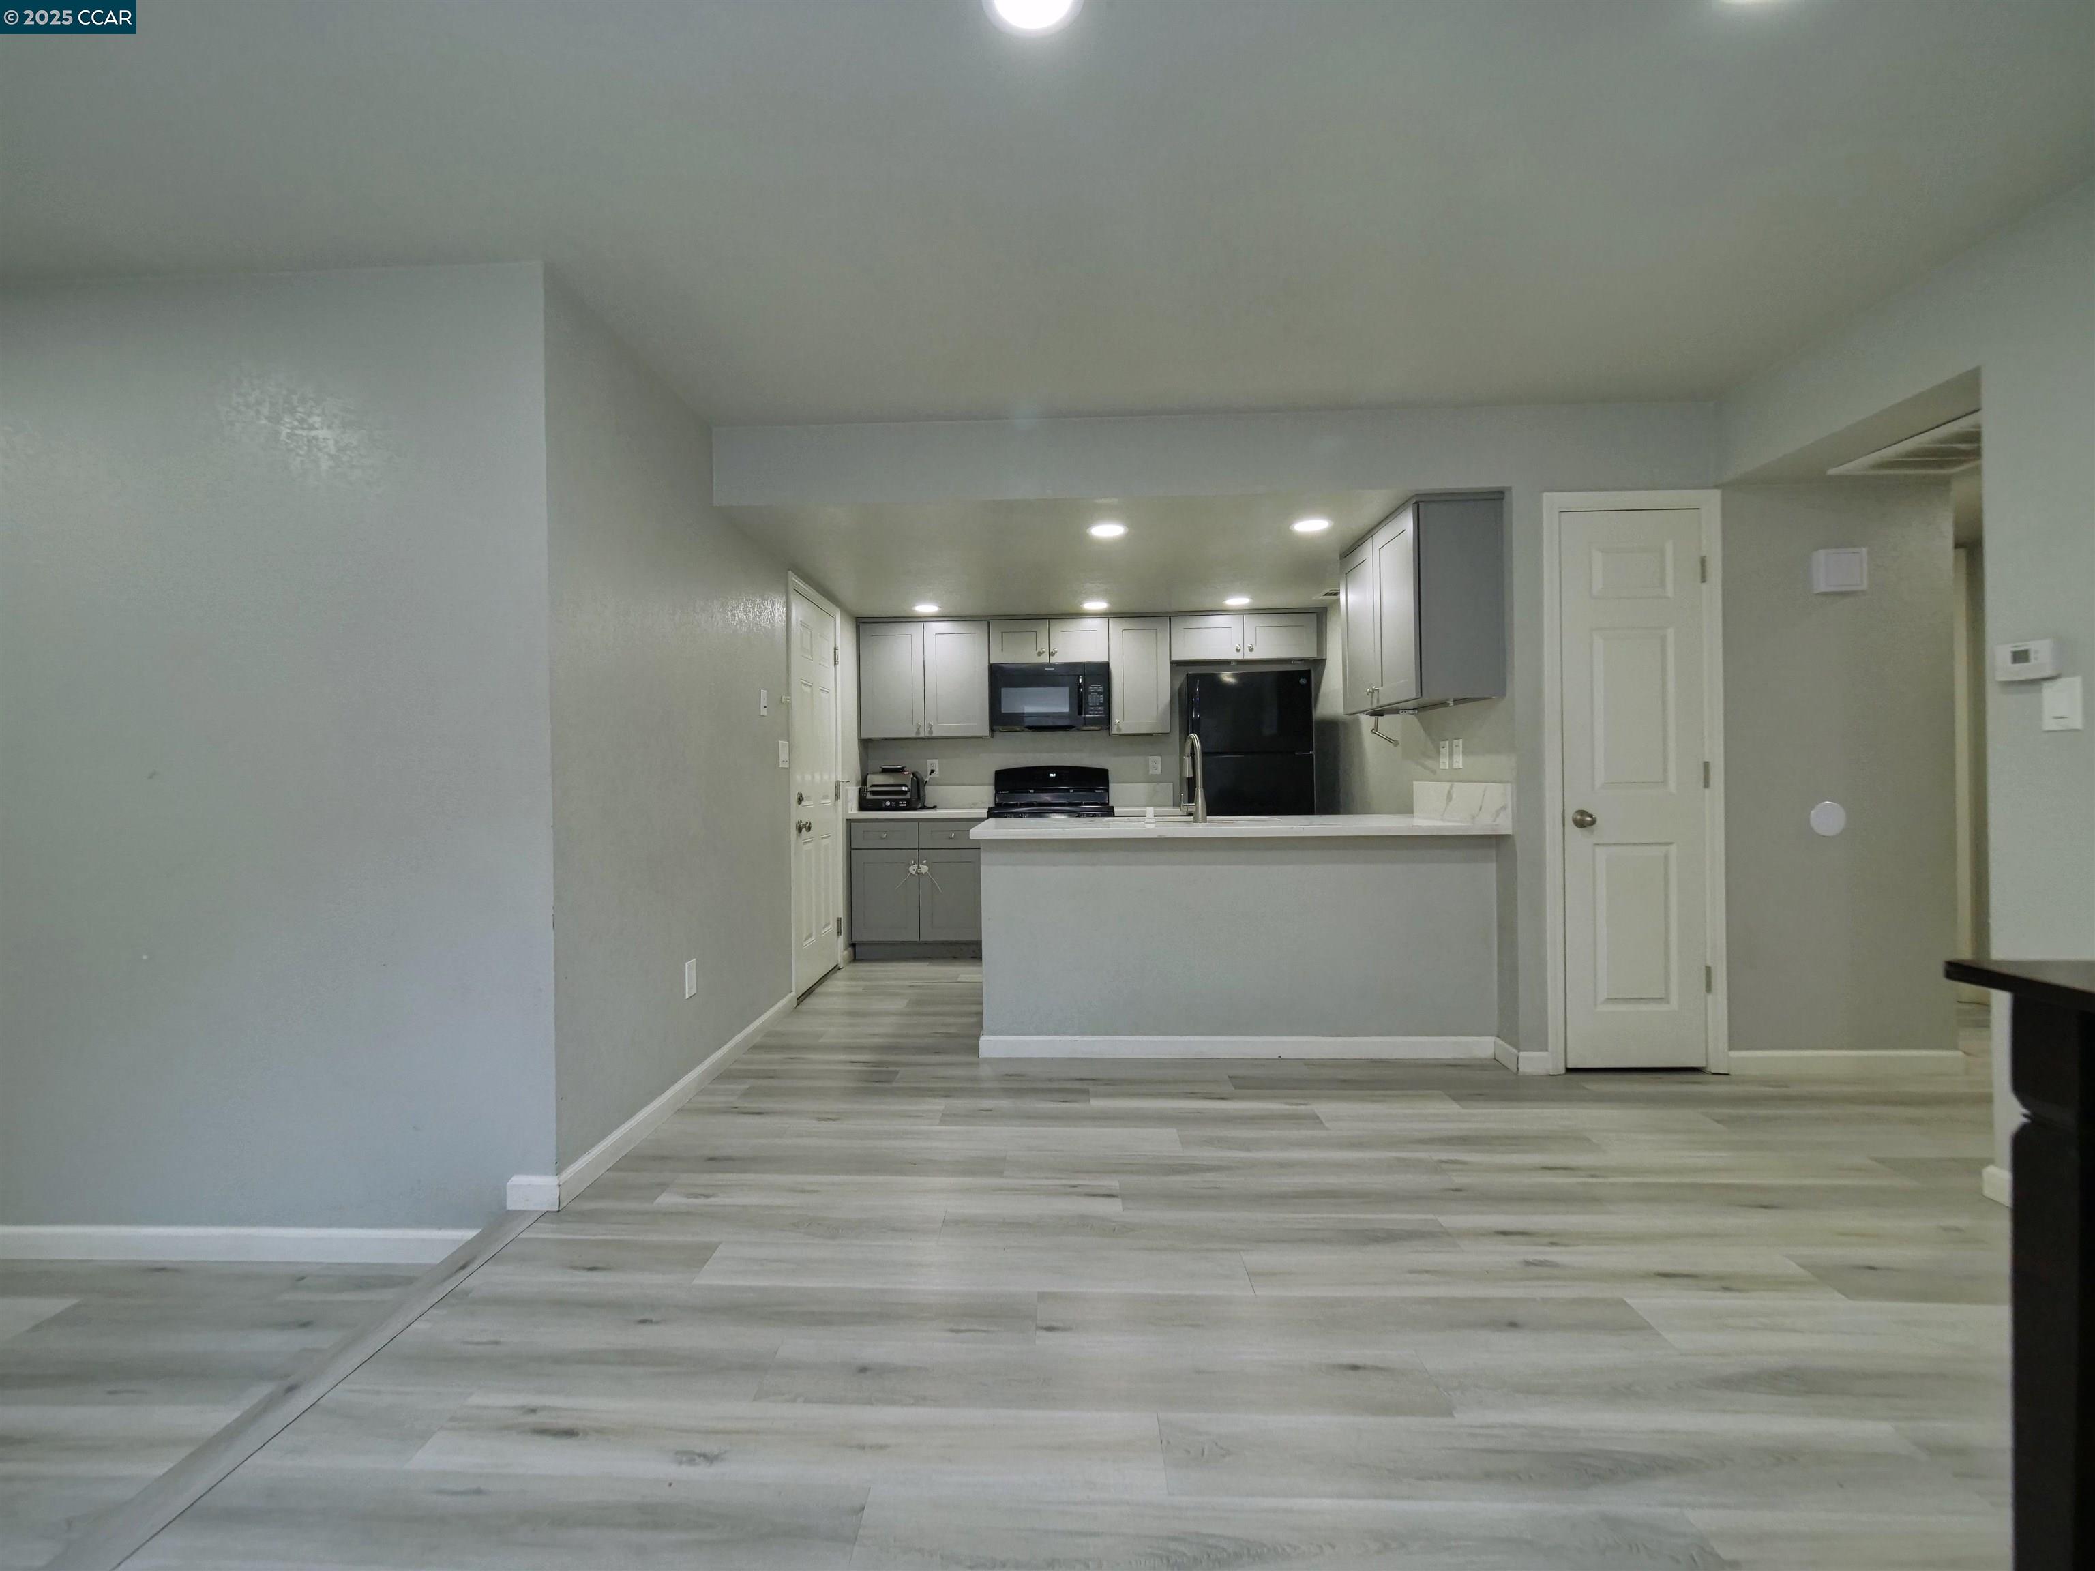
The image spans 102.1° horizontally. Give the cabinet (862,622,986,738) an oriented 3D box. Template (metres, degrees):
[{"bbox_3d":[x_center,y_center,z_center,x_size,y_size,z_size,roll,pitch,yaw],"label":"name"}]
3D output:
[{"bbox_3d":[-0.786,-0.690,5.595,0.830,0.771,0.328,-1,0,2],"label":"cabinet"}]

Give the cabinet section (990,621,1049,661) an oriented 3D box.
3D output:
[{"bbox_3d":[-0.175,-0.920,5.541,0.380,0.278,0.322,-1,0,2],"label":"cabinet section"}]

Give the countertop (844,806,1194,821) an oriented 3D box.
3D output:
[{"bbox_3d":[-0.183,0.178,5.422,2.053,0.039,0.639,-1,0,2],"label":"countertop"}]

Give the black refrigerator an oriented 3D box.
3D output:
[{"bbox_3d":[1.179,0.202,5.214,0.702,1.700,0.750,-1,0,2],"label":"black refrigerator"}]

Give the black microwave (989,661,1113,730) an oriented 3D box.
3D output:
[{"bbox_3d":[0.024,-0.551,5.462,0.755,0.422,0.408,-1,0,2],"label":"black microwave"}]

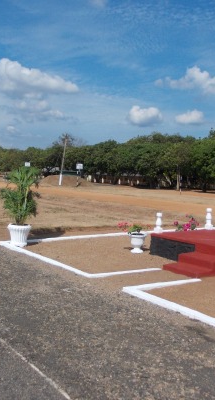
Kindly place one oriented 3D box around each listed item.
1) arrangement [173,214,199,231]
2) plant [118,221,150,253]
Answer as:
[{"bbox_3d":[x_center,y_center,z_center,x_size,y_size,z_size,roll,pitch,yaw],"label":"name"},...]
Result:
[{"bbox_3d":[1.730,0.663,9.436,0.560,0.720,0.560,-1,4,-35],"label":"arrangement"},{"bbox_3d":[0.527,0.721,8.631,0.580,0.640,0.580,1,3,0],"label":"plant"}]

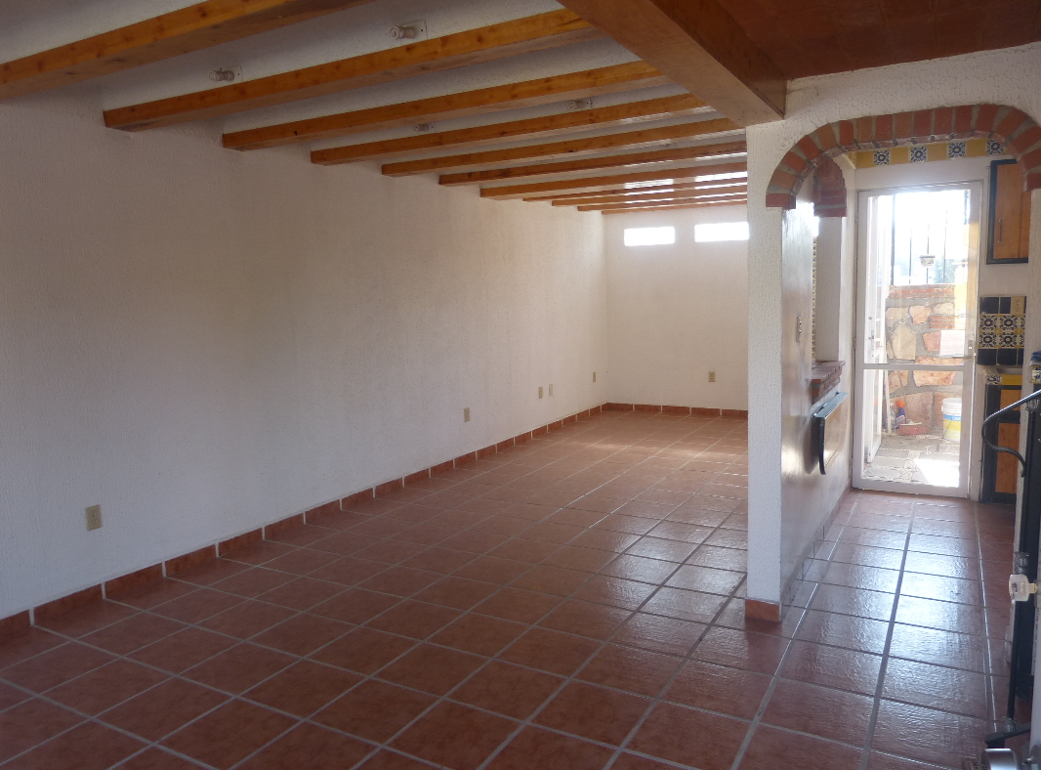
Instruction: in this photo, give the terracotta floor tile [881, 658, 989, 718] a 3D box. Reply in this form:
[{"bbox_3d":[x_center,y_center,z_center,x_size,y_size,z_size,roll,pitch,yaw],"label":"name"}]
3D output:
[{"bbox_3d":[1.491,1.087,2.707,0.333,0.010,0.333,2,8,29],"label":"terracotta floor tile"}]

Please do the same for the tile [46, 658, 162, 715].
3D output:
[{"bbox_3d":[-1.574,1.154,2.880,0.330,0.010,0.330,2,8,30],"label":"tile"}]

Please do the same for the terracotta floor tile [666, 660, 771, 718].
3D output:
[{"bbox_3d":[0.722,1.106,2.735,0.333,0.010,0.333,2,8,29],"label":"terracotta floor tile"}]

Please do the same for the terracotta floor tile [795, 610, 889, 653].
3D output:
[{"bbox_3d":[1.355,1.034,3.141,0.334,0.010,0.334,2,8,30],"label":"terracotta floor tile"}]

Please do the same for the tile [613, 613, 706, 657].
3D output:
[{"bbox_3d":[0.592,1.060,3.195,0.330,0.010,0.326,2,8,30],"label":"tile"}]

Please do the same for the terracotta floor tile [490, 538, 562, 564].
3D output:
[{"bbox_3d":[0.025,0.952,4.304,0.330,0.010,0.326,2,8,30],"label":"terracotta floor tile"}]

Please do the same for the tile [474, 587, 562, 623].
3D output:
[{"bbox_3d":[-0.008,1.024,3.492,0.330,0.010,0.330,2,8,30],"label":"tile"}]

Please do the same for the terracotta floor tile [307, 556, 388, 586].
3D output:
[{"bbox_3d":[-0.914,1.002,4.053,0.332,0.010,0.328,2,8,30],"label":"terracotta floor tile"}]

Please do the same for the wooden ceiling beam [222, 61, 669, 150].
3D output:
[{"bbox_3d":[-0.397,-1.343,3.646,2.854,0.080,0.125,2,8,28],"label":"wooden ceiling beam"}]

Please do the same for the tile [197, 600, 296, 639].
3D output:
[{"bbox_3d":[-1.244,1.075,3.444,0.323,0.012,0.323,2,8,30],"label":"tile"}]

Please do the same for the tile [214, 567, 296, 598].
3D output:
[{"bbox_3d":[-1.377,1.024,3.904,0.323,0.012,0.323,2,8,30],"label":"tile"}]

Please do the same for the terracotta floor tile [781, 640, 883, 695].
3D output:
[{"bbox_3d":[1.167,1.059,2.811,0.330,0.010,0.330,2,8,30],"label":"terracotta floor tile"}]

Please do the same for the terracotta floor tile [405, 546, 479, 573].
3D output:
[{"bbox_3d":[-0.442,0.966,4.125,0.330,0.010,0.330,2,8,30],"label":"terracotta floor tile"}]

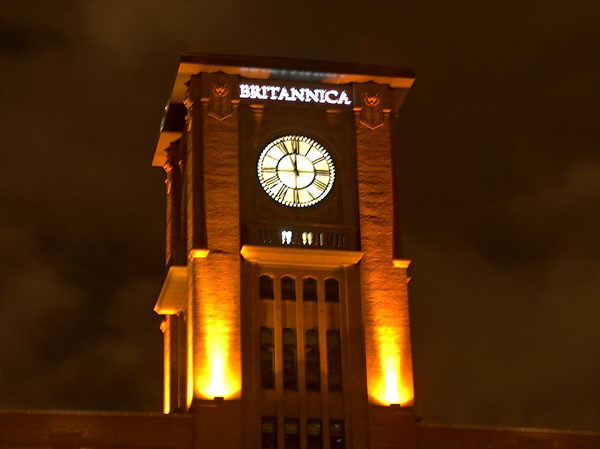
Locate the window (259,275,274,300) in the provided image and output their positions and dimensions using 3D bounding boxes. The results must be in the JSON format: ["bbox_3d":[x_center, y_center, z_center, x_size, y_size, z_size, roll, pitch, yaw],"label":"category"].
[{"bbox_3d":[-1.518,2.889,92.395,0.681,1.169,0.200,3,-23,-10],"label":"window"}]

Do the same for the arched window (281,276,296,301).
[{"bbox_3d":[-0.511,2.955,92.570,0.693,1.152,0.200,3,-23,-10],"label":"arched window"}]

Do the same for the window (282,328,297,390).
[{"bbox_3d":[-0.438,6.094,91.232,0.706,2.966,0.200,3,-23,-10],"label":"window"}]

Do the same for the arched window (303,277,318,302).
[{"bbox_3d":[0.485,3.007,92.748,0.687,1.174,0.200,3,-23,-10],"label":"arched window"}]

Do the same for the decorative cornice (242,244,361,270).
[{"bbox_3d":[0.068,1.629,92.649,5.721,0.550,1.100,3,-23,-10],"label":"decorative cornice"}]

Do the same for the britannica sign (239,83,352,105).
[{"bbox_3d":[-0.196,-6.239,96.040,5.477,0.739,0.200,3,-23,-10],"label":"britannica sign"}]

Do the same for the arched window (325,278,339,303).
[{"bbox_3d":[1.497,3.059,92.930,0.670,1.156,0.200,3,-23,-10],"label":"arched window"}]

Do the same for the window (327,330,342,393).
[{"bbox_3d":[1.587,6.225,91.584,0.745,2.962,0.200,3,-23,-10],"label":"window"}]

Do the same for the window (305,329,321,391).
[{"bbox_3d":[0.580,6.145,91.415,0.765,2.958,0.200,3,-23,-10],"label":"window"}]

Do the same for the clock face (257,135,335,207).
[{"bbox_3d":[-0.166,-2.534,94.948,3.707,3.740,0.250,3,-23,-10],"label":"clock face"}]

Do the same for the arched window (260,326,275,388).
[{"bbox_3d":[-1.439,6.042,91.053,0.667,2.970,0.200,3,-23,-10],"label":"arched window"}]

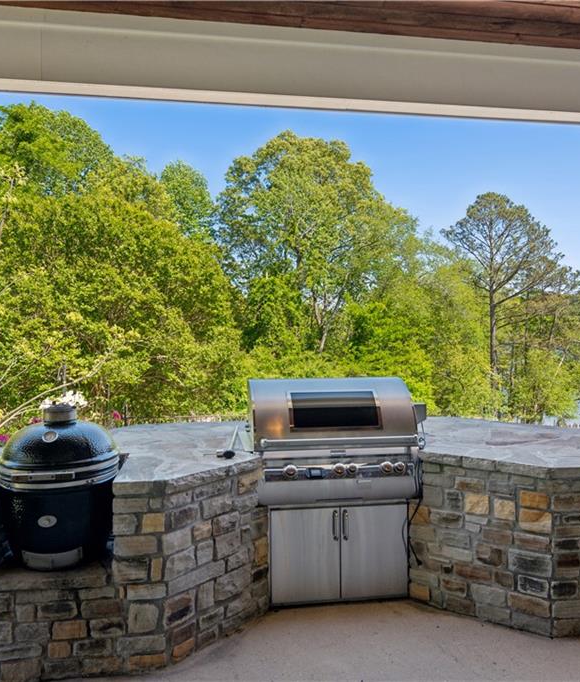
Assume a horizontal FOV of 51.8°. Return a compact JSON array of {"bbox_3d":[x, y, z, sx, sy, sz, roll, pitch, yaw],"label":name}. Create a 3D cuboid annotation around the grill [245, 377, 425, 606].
[{"bbox_3d":[0.275,0.854,3.538,0.987,1.273,0.711,0,1,-9],"label":"grill"}]

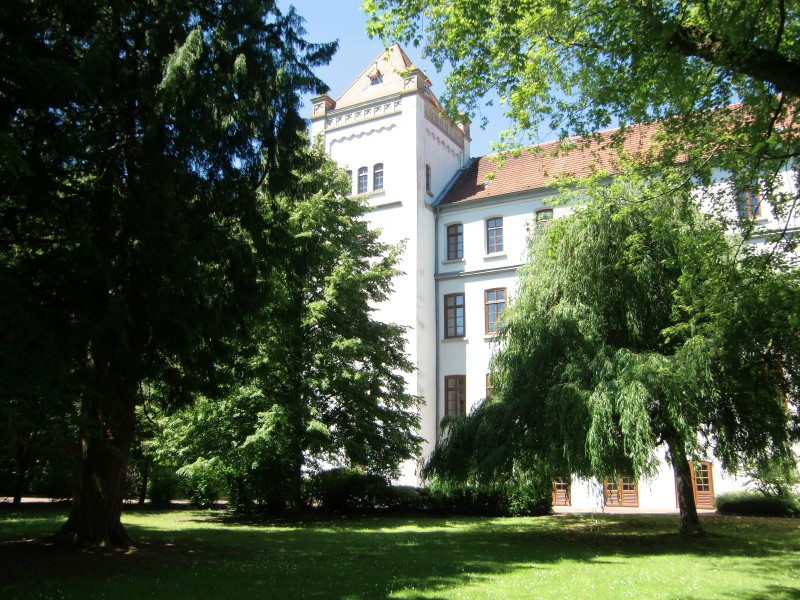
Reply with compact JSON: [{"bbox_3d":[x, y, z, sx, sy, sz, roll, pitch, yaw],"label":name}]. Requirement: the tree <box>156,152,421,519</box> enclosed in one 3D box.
[{"bbox_3d":[-4.370,0.500,26.400,10.300,14.800,9.800,0,-12,0],"label":"tree"}]

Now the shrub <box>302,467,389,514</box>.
[{"bbox_3d":[-1.990,7.120,25.400,3.250,1.600,2.600,0,-12,0],"label":"shrub"}]

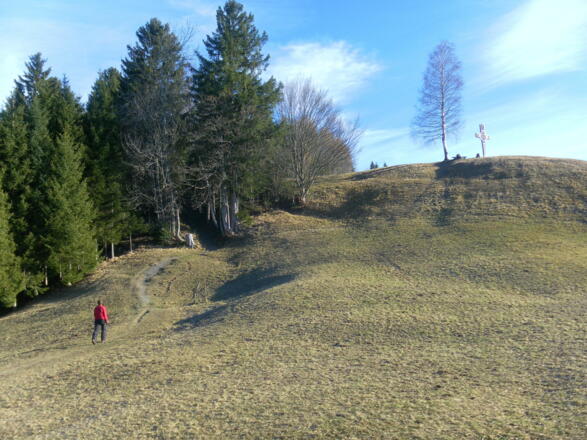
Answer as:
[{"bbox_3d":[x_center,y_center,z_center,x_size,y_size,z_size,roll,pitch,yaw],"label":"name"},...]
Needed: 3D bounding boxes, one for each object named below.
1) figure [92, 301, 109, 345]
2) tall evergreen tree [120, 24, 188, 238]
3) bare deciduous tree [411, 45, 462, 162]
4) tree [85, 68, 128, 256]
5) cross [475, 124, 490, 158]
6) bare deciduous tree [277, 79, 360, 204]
[{"bbox_3d":[-7.741,4.118,23.854,0.580,1.753,0.500,-1,-4,9],"label":"figure"},{"bbox_3d":[-11.325,-7.590,48.556,5.662,18.207,5.662,0,-3,0],"label":"tall evergreen tree"},{"bbox_3d":[16.387,-13.824,68.428,5.959,14.037,5.959,0,-3,0],"label":"bare deciduous tree"},{"bbox_3d":[-14.181,-4.474,45.443,4.000,14.510,4.000,0,-3,0],"label":"tree"},{"bbox_3d":[21.658,-9.015,68.120,2.300,3.942,0.350,2,-4,-30],"label":"cross"},{"bbox_3d":[2.444,-7.764,58.382,8.210,12.521,7.800,0,-3,0],"label":"bare deciduous tree"}]

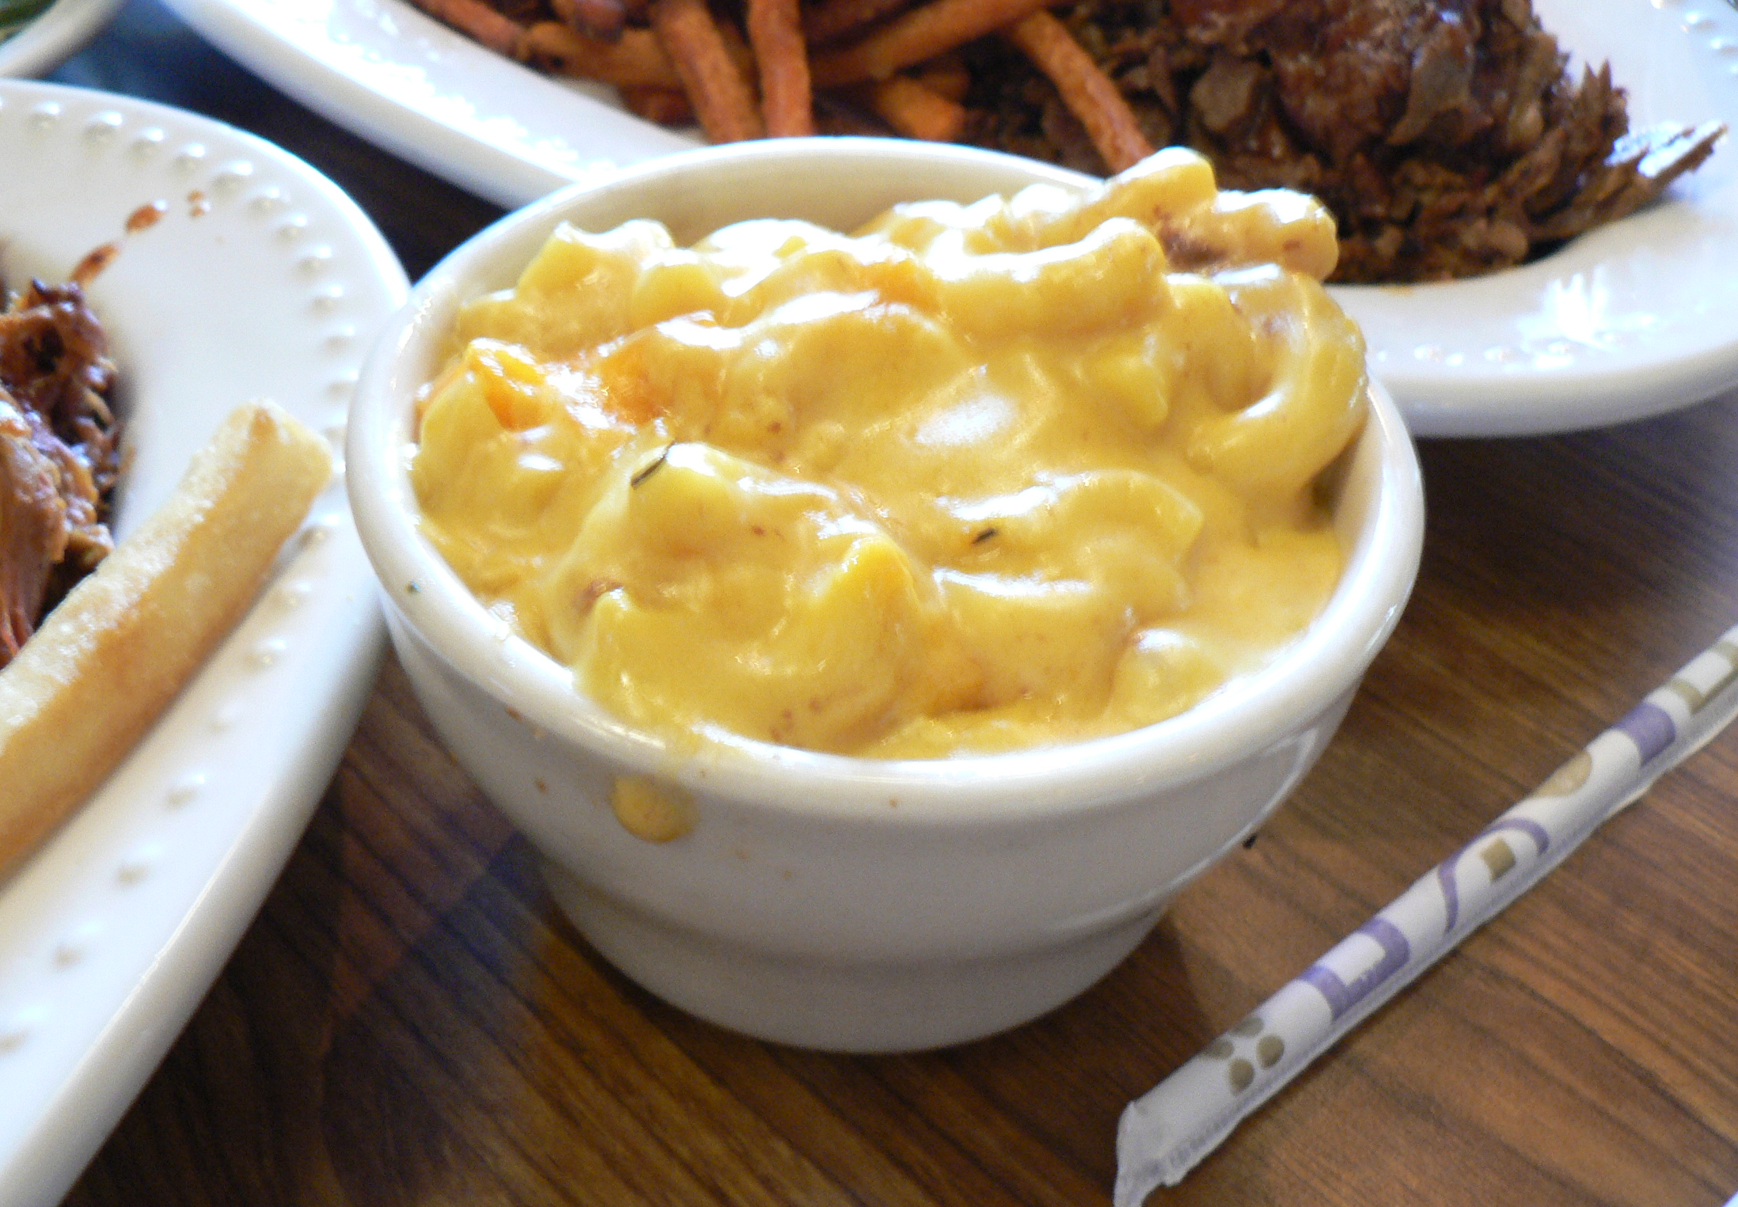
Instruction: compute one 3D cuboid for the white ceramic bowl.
[{"bbox_3d":[0.000,0.002,0.193,0.102,0.060,0.102,2,43,-2],"label":"white ceramic bowl"}]

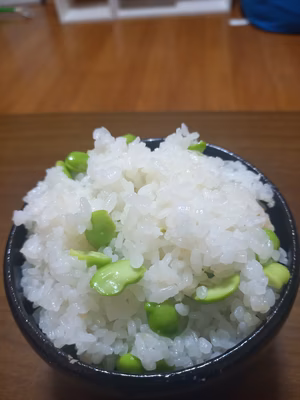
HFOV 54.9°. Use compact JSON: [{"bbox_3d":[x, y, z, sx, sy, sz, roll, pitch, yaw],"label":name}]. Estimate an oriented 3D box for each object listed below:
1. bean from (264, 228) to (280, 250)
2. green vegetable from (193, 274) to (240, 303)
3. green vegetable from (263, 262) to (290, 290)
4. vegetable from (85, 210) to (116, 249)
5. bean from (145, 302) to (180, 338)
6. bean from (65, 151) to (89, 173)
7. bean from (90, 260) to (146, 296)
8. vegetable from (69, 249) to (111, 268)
[{"bbox_3d":[0.043,0.014,0.103,0.009,0.009,0.009,11,48,16],"label":"bean"},{"bbox_3d":[0.020,0.027,0.088,0.015,0.006,0.008,-5,34,-7],"label":"green vegetable"},{"bbox_3d":[0.042,0.026,0.097,0.011,0.007,0.009,3,47,9],"label":"green vegetable"},{"bbox_3d":[-0.016,0.009,0.092,0.009,0.013,0.006,2,6,-6],"label":"vegetable"},{"bbox_3d":[0.004,0.036,0.086,0.011,0.009,0.011,-3,46,3],"label":"bean"},{"bbox_3d":[-0.029,-0.016,0.117,0.011,0.009,0.009,0,46,6],"label":"bean"},{"bbox_3d":[-0.009,0.023,0.085,0.016,0.006,0.009,-19,60,-11],"label":"bean"},{"bbox_3d":[-0.018,0.018,0.089,0.013,0.004,0.007,0,36,18],"label":"vegetable"}]

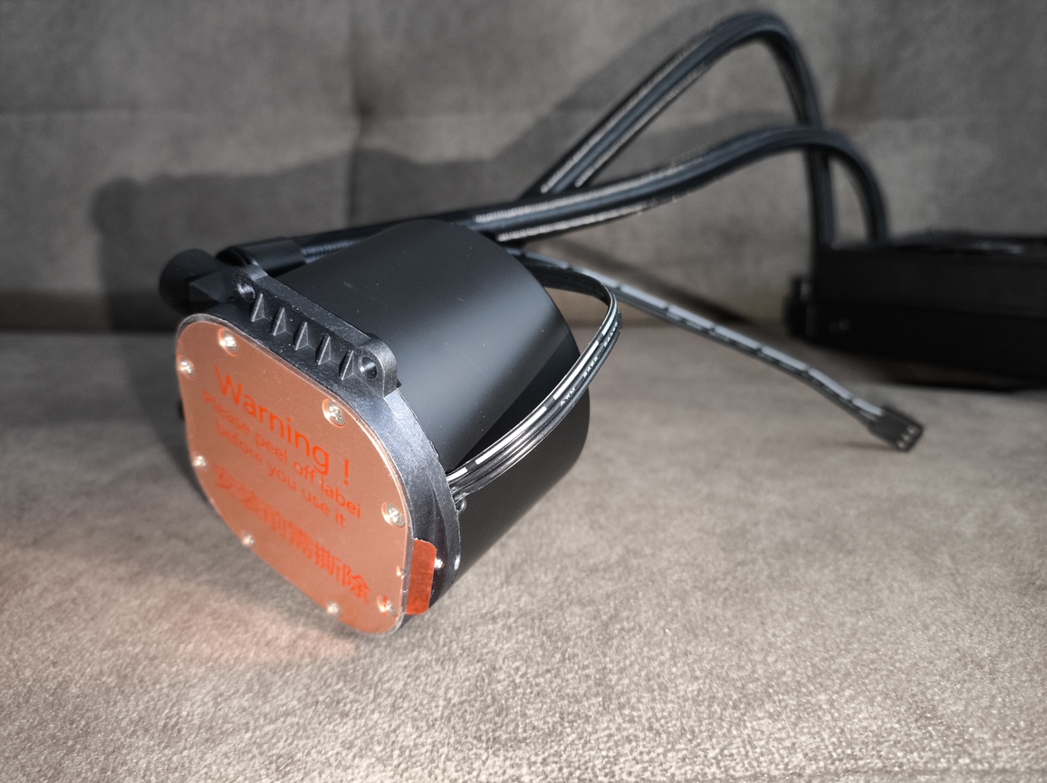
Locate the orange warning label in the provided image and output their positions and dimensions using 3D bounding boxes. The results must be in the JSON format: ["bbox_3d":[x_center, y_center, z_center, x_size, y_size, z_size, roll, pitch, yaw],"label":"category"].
[{"bbox_3d":[-0.045,0.017,0.143,0.059,0.059,0.001,30,42,21],"label":"orange warning label"}]

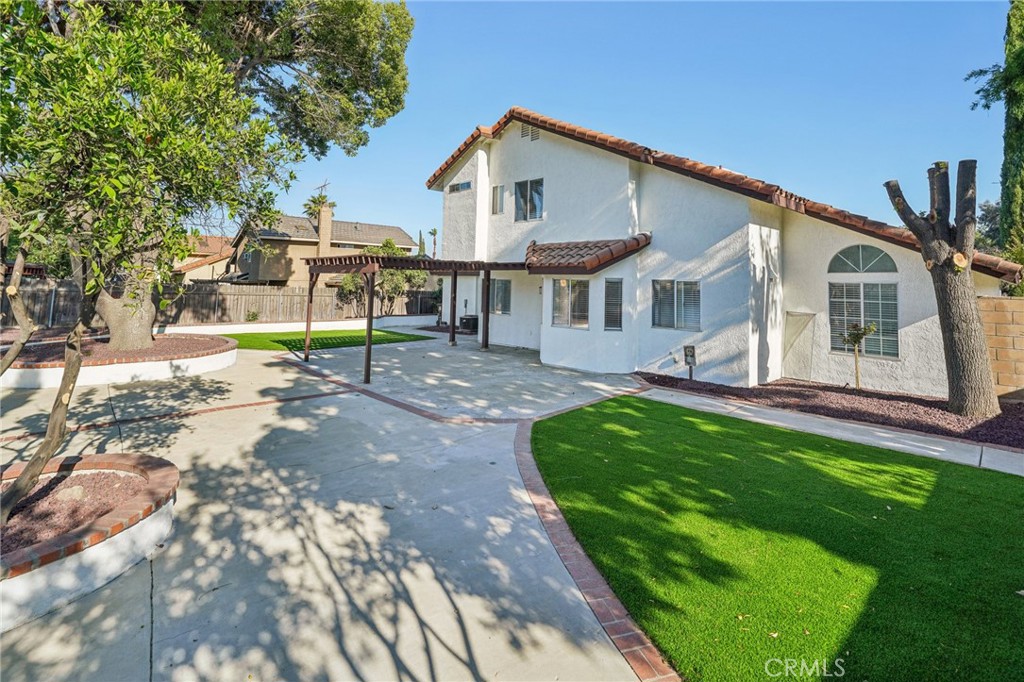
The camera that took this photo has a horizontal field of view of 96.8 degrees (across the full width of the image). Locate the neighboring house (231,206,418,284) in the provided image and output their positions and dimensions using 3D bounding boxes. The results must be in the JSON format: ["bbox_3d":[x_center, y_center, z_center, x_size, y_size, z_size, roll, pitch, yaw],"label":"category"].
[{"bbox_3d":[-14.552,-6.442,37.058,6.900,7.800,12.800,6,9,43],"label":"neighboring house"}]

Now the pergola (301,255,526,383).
[{"bbox_3d":[-2.490,-0.833,12.377,3.800,2.620,5.400,6,9,43],"label":"pergola"}]

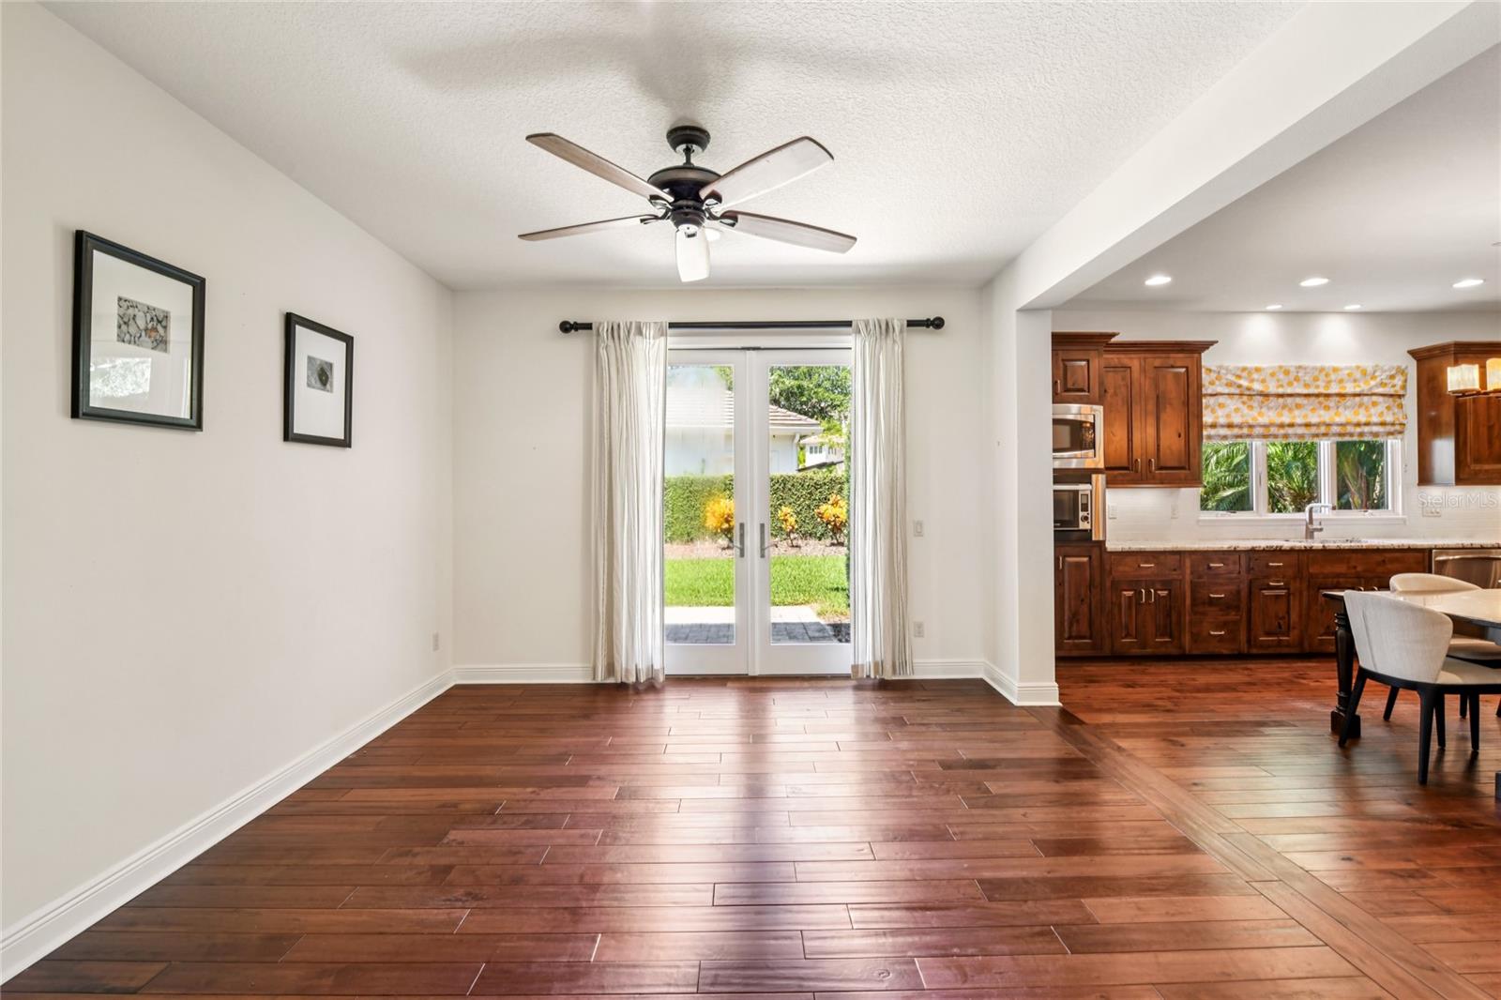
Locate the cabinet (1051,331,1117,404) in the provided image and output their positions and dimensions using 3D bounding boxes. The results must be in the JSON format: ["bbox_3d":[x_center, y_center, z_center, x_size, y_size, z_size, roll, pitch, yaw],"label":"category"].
[{"bbox_3d":[2.348,-0.983,5.330,0.830,0.520,0.700,0,0,-1],"label":"cabinet"}]

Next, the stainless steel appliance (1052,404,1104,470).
[{"bbox_3d":[2.306,-0.473,5.255,0.710,0.478,0.450,0,0,-1],"label":"stainless steel appliance"}]

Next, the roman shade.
[{"bbox_3d":[4.680,-0.819,5.650,1.770,0.650,0.070,0,0,-1],"label":"roman shade"}]

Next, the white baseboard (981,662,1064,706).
[{"bbox_3d":[1.780,1.196,4.415,0.290,0.140,0.645,0,0,-1],"label":"white baseboard"}]

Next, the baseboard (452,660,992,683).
[{"bbox_3d":[-0.204,1.208,4.700,3.700,0.140,0.025,0,0,-1],"label":"baseboard"}]

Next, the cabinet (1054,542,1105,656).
[{"bbox_3d":[2.310,0.754,5.360,0.770,0.860,0.610,0,0,-1],"label":"cabinet"}]

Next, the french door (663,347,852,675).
[{"bbox_3d":[0.013,0.085,4.850,1.620,2.380,0.080,0,0,-1],"label":"french door"}]

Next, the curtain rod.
[{"bbox_3d":[0.012,-1.207,4.610,2.660,0.090,0.100,0,0,-1],"label":"curtain rod"}]

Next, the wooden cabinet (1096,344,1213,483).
[{"bbox_3d":[3.200,-0.675,5.480,1.020,1.154,0.400,0,0,-1],"label":"wooden cabinet"}]

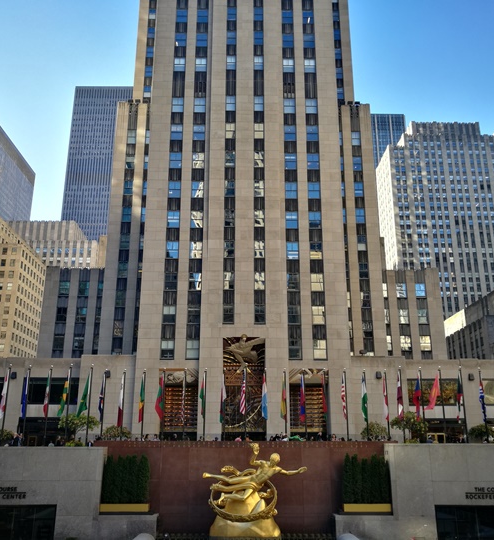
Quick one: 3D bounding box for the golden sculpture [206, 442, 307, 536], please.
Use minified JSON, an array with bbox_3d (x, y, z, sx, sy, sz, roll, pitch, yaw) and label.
[{"bbox_3d":[0.495,12.713,32.691,6.078,5.108,3.400,0,-17,0],"label":"golden sculpture"}]

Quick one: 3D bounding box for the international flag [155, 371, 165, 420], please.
[{"bbox_3d":[-6.203,9.144,40.275,0.501,3.226,0.380,0,-17,-1],"label":"international flag"}]

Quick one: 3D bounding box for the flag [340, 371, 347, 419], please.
[{"bbox_3d":[6.443,8.326,37.194,0.420,3.050,0.350,0,-17,-1],"label":"flag"}]

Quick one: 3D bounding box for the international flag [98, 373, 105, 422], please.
[{"bbox_3d":[-9.584,8.470,37.253,0.420,3.180,0.350,0,-17,-1],"label":"international flag"}]

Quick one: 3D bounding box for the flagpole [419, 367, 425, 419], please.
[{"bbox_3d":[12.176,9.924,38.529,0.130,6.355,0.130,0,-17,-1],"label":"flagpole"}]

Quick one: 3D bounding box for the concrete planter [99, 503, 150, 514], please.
[{"bbox_3d":[-7.170,14.143,33.310,2.890,0.600,0.750,0,-17,-1],"label":"concrete planter"}]

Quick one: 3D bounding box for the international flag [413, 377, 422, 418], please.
[{"bbox_3d":[11.144,8.319,36.708,0.523,2.687,0.450,0,-17,0],"label":"international flag"}]

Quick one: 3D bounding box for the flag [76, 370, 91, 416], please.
[{"bbox_3d":[-11.176,8.626,38.448,0.733,2.880,0.380,0,-17,-1],"label":"flag"}]

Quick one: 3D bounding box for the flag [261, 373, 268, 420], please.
[{"bbox_3d":[1.368,9.552,42.082,0.480,3.407,0.400,0,-17,-1],"label":"flag"}]

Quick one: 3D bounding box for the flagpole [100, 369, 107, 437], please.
[{"bbox_3d":[-9.899,9.949,38.795,0.140,5.996,0.140,0,-17,0],"label":"flagpole"}]

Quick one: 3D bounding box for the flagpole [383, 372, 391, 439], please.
[{"bbox_3d":[9.782,9.954,38.812,0.140,6.113,0.140,0,-17,0],"label":"flagpole"}]

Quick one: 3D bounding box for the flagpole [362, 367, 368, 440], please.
[{"bbox_3d":[8.297,9.952,38.812,0.140,6.109,0.140,0,-17,0],"label":"flagpole"}]

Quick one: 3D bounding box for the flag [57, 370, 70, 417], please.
[{"bbox_3d":[-12.013,8.067,36.765,0.785,2.952,0.500,0,-17,0],"label":"flag"}]

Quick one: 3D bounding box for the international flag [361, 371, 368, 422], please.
[{"bbox_3d":[8.534,9.292,40.531,0.420,3.351,0.380,0,-17,-1],"label":"international flag"}]

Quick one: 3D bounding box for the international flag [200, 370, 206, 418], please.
[{"bbox_3d":[-2.913,8.307,37.182,0.380,3.010,0.350,0,-17,-1],"label":"international flag"}]

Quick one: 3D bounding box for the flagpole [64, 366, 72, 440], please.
[{"bbox_3d":[-11.191,8.884,34.798,0.130,5.970,0.130,0,-17,-1],"label":"flagpole"}]

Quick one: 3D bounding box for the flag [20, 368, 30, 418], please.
[{"bbox_3d":[-13.848,7.750,35.117,0.450,2.970,0.350,0,-17,-1],"label":"flag"}]

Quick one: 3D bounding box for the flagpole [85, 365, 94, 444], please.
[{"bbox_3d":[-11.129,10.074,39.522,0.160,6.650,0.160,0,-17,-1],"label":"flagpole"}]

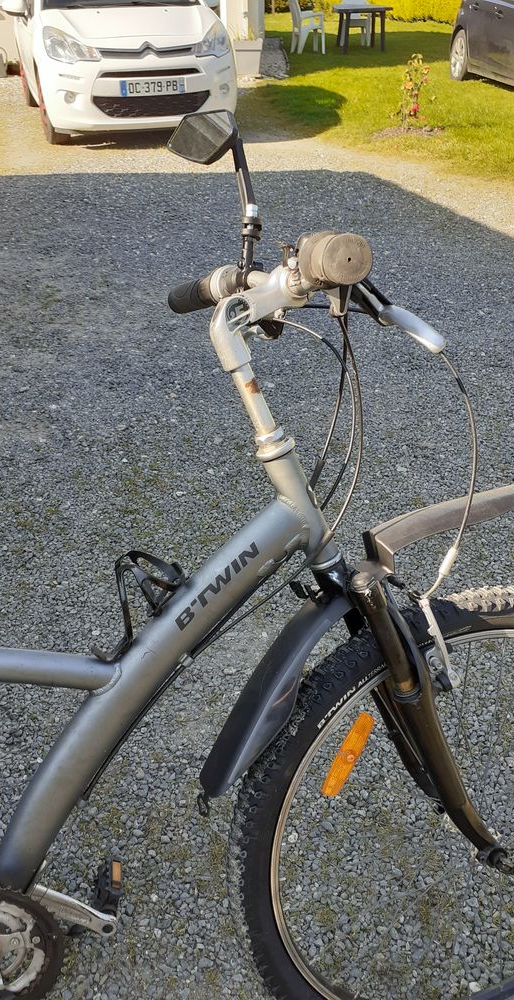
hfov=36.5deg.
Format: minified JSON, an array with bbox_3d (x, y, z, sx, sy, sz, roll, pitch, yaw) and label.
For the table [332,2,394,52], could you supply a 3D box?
[{"bbox_3d":[2.041,-9.270,15.354,0.980,0.720,1.400,-1,34,-1],"label":"table"}]

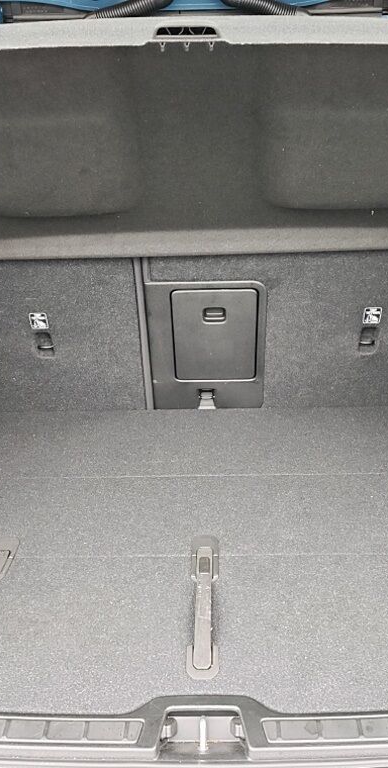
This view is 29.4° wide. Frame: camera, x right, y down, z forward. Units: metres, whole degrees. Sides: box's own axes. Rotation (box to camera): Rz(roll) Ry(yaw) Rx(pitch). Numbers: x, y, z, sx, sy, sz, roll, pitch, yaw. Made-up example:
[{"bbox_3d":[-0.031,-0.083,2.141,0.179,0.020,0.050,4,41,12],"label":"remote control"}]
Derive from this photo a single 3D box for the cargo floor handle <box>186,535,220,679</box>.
[{"bbox_3d":[0.015,0.309,1.081,0.044,0.025,0.322,-1,22,1],"label":"cargo floor handle"}]

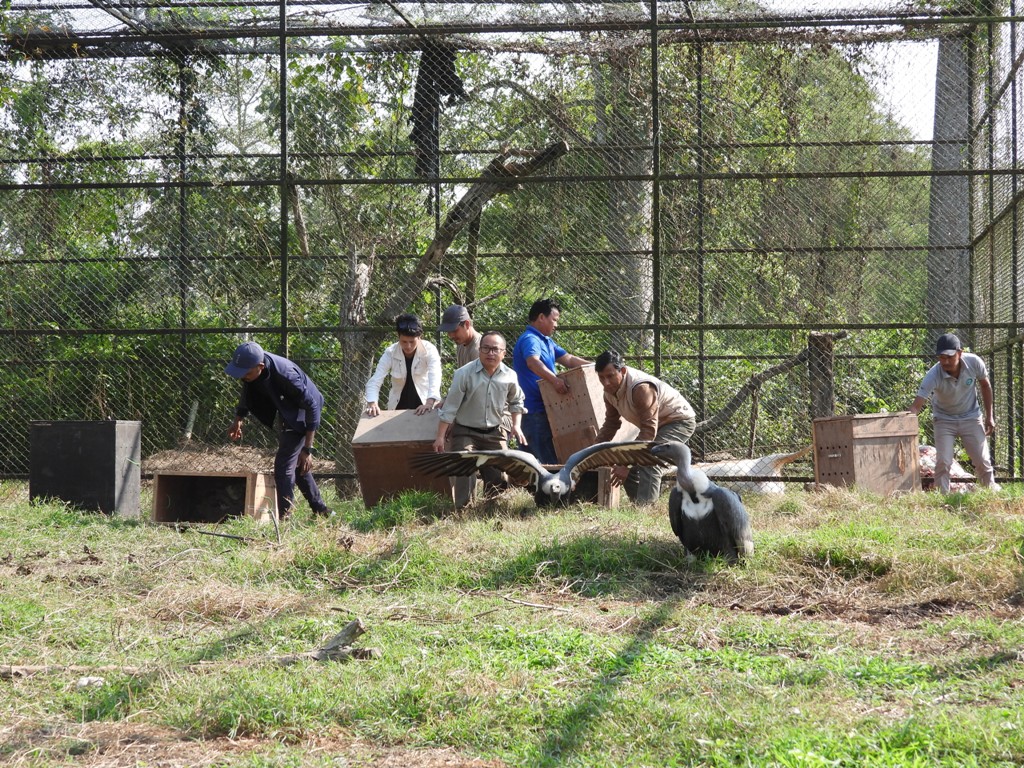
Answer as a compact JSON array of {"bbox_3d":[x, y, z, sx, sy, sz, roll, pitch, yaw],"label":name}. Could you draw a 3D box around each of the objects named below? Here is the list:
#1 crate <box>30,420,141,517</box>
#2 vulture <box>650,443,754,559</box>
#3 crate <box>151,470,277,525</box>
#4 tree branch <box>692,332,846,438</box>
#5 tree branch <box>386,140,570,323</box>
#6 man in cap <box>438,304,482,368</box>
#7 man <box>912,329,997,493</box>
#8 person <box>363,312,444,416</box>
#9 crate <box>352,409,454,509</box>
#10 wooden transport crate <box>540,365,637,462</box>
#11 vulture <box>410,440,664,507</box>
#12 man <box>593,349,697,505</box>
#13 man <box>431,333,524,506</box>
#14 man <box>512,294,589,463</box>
[{"bbox_3d":[-3.030,0.592,15.803,0.594,0.664,0.610,0,-1,7],"label":"crate"},{"bbox_3d":[1.113,0.686,12.900,0.430,0.715,0.540,-1,-1,30],"label":"vulture"},{"bbox_3d":[-2.075,0.781,15.518,0.692,0.360,0.640,0,-1,7],"label":"crate"},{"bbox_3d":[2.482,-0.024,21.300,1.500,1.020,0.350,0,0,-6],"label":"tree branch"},{"bbox_3d":[-0.335,-1.370,19.800,1.680,1.620,0.450,0,-1,0],"label":"tree branch"},{"bbox_3d":[-0.318,0.157,17.000,0.550,1.550,0.520,0,-1,-30],"label":"man in cap"},{"bbox_3d":[3.383,0.261,17.000,0.680,1.290,0.580,0,-1,13],"label":"man"},{"bbox_3d":[-0.836,0.193,17.100,0.600,1.500,0.520,0,-1,2],"label":"person"},{"bbox_3d":[-0.723,0.535,16.201,0.680,0.600,0.440,-2,35,15],"label":"crate"},{"bbox_3d":[0.581,0.227,16.582,0.475,0.660,0.447,-21,-10,42],"label":"wooden transport crate"},{"bbox_3d":[0.180,0.640,15.700,1.790,0.490,0.650,0,-1,-2],"label":"vulture"},{"bbox_3d":[0.951,0.313,15.800,0.550,1.120,0.750,-1,-1,43],"label":"man"},{"bbox_3d":[-0.227,0.263,16.000,0.660,1.300,0.600,0,0,1],"label":"man"},{"bbox_3d":[0.287,0.134,17.000,0.620,1.580,0.500,0,0,18],"label":"man"}]

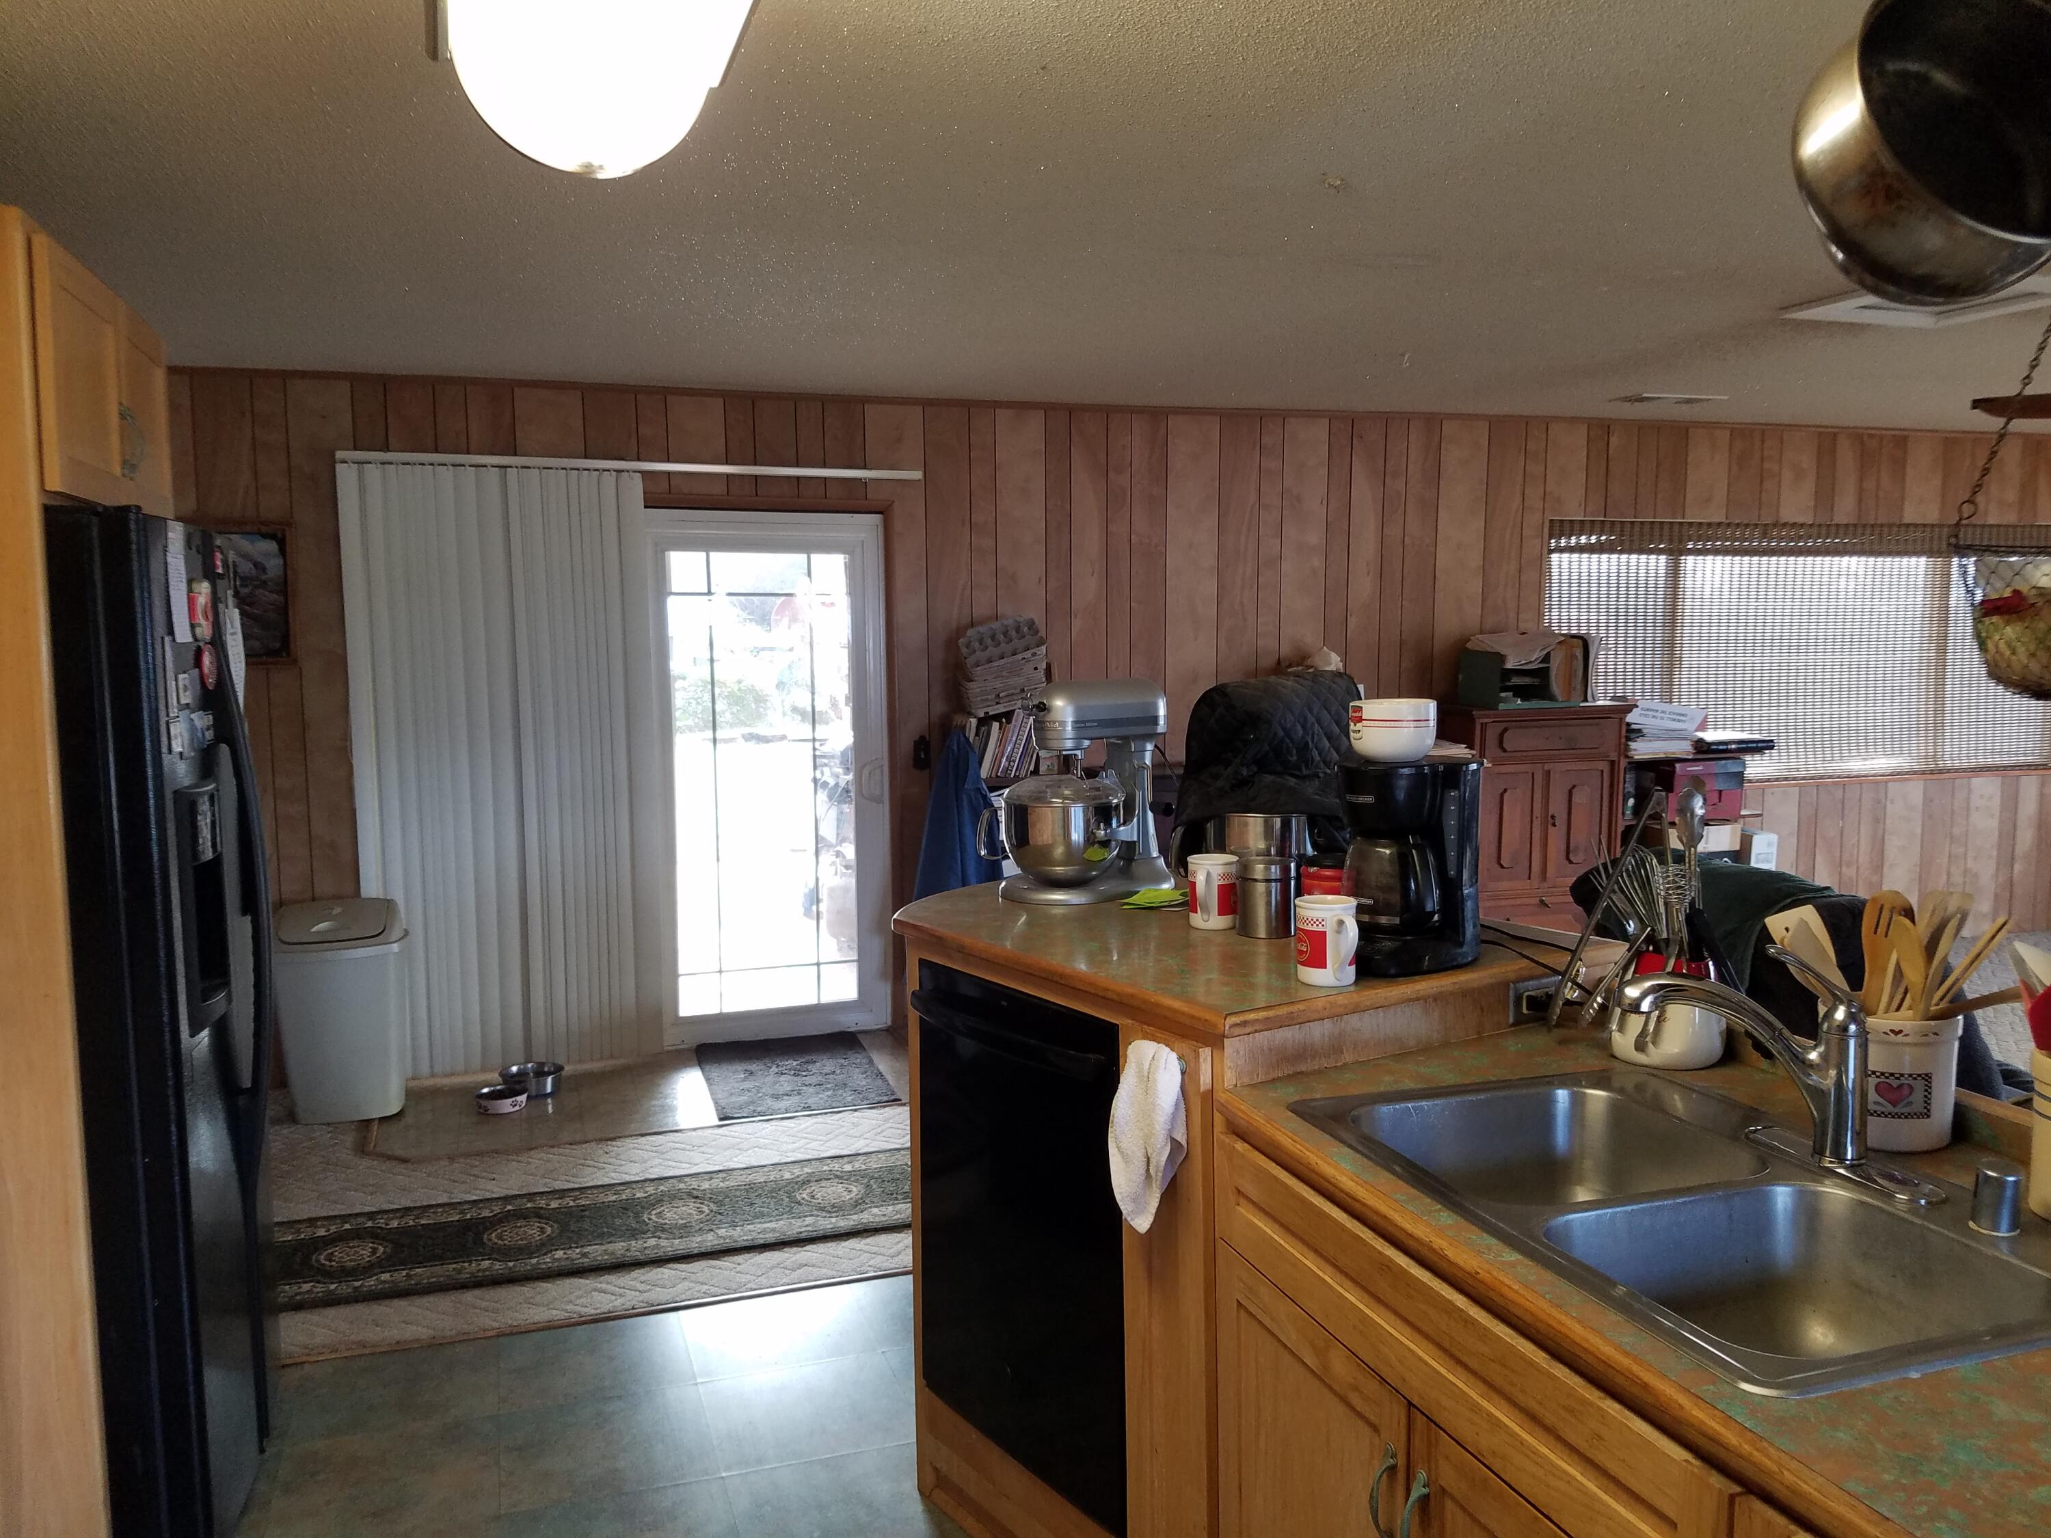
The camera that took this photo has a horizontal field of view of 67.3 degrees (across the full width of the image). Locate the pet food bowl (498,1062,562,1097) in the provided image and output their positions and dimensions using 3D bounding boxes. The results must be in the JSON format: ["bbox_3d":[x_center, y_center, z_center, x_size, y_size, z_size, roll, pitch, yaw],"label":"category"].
[{"bbox_3d":[-1.690,1.065,5.281,0.220,0.070,0.220,-2,7,-19],"label":"pet food bowl"}]

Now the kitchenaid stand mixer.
[{"bbox_3d":[0.122,0.029,3.000,0.360,0.415,0.265,-4,8,-31],"label":"kitchenaid stand mixer"}]

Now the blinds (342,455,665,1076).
[{"bbox_3d":[-1.796,0.011,5.341,0.990,2.100,0.100,-2,7,-19],"label":"blinds"}]

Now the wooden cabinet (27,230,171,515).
[{"bbox_3d":[-1.767,-0.592,2.430,0.580,0.344,0.972,-2,7,-19],"label":"wooden cabinet"}]

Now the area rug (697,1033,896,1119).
[{"bbox_3d":[-0.827,1.069,5.467,0.597,0.014,0.856,-2,7,-17],"label":"area rug"}]

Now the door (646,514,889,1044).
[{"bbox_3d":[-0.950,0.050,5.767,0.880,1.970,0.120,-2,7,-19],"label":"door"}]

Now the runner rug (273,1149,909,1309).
[{"bbox_3d":[-1.105,1.222,4.163,2.300,0.012,0.570,-2,7,-18],"label":"runner rug"}]

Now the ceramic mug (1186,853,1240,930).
[{"bbox_3d":[0.324,0.219,2.680,0.087,0.108,0.118,2,7,19],"label":"ceramic mug"}]

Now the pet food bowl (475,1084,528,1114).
[{"bbox_3d":[-1.732,1.096,5.098,0.170,0.050,0.170,-2,7,-19],"label":"pet food bowl"}]

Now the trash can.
[{"bbox_3d":[-2.230,0.800,5.058,0.420,0.650,0.320,-2,7,-19],"label":"trash can"}]

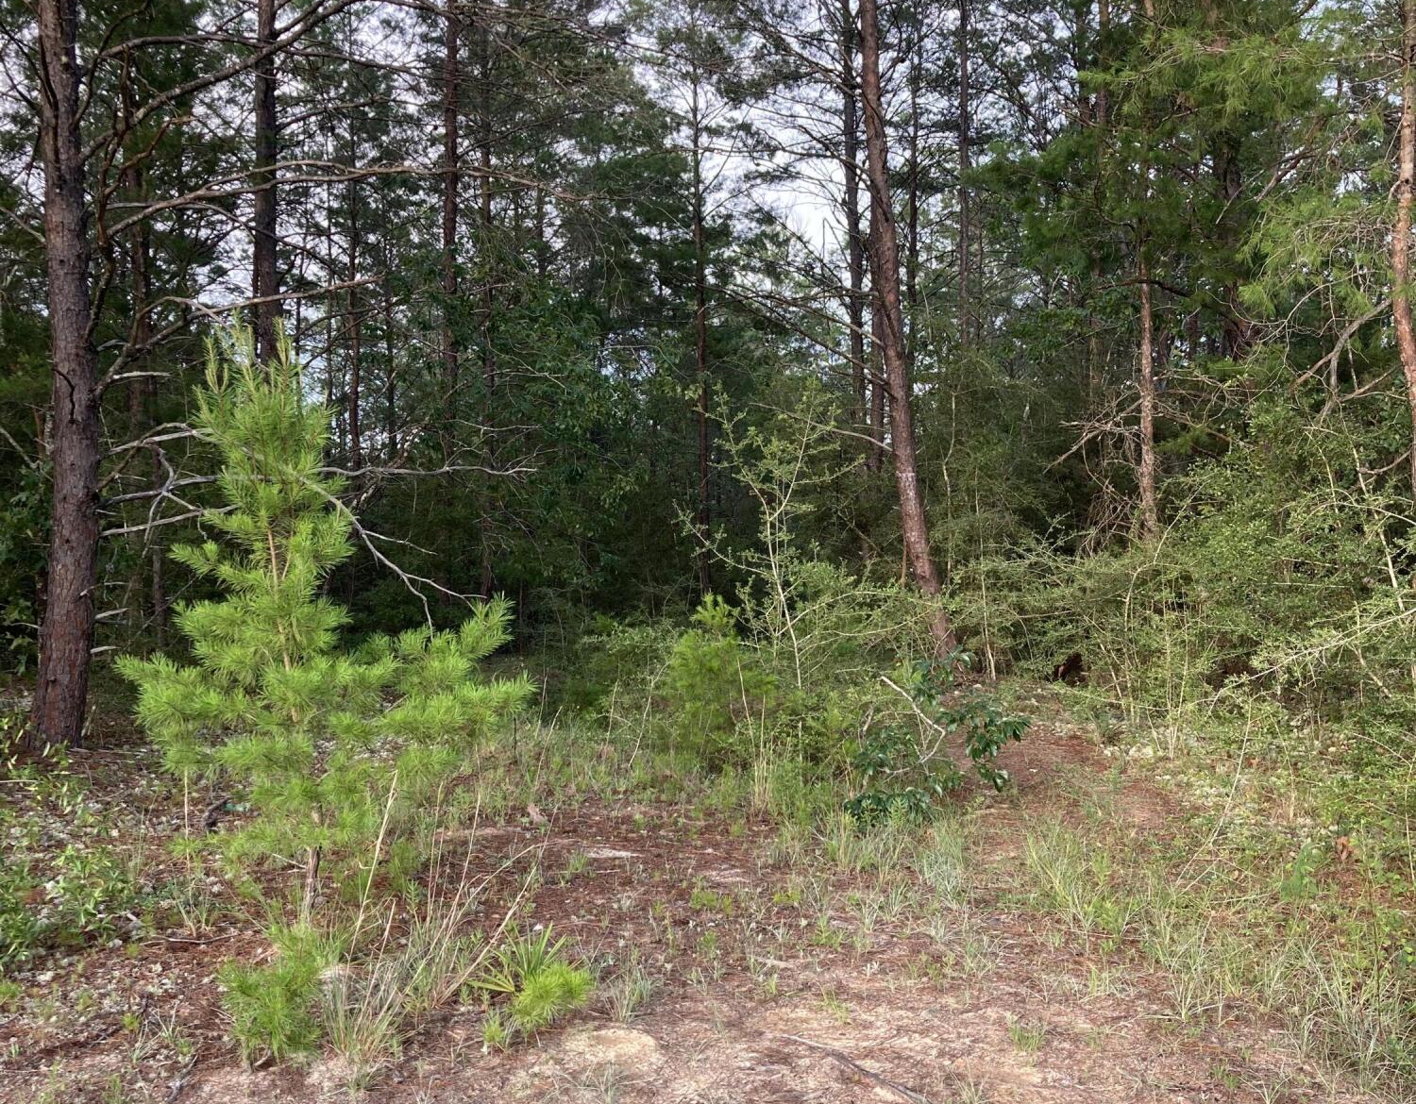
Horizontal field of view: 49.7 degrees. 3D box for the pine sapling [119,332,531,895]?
[{"bbox_3d":[-1.557,0.287,6.200,1.621,2.365,1.550,0,-1,0],"label":"pine sapling"}]

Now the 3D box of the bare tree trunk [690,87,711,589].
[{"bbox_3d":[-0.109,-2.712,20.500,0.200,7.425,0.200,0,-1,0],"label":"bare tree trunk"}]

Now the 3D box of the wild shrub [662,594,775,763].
[{"bbox_3d":[0.069,0.882,10.200,0.736,1.202,0.750,0,-1,0],"label":"wild shrub"}]

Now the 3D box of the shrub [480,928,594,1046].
[{"bbox_3d":[-0.538,1.368,4.800,0.346,0.360,0.350,0,-1,0],"label":"shrub"}]

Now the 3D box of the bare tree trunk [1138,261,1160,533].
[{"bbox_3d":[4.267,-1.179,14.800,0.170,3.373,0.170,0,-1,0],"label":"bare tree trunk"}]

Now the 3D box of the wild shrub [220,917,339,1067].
[{"bbox_3d":[-1.312,1.350,4.700,0.365,0.427,0.360,0,-1,0],"label":"wild shrub"}]

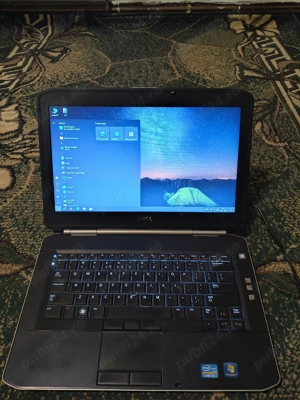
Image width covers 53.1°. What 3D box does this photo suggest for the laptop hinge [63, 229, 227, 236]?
[{"bbox_3d":[-0.009,0.056,0.526,0.283,0.010,0.010,0,47,0],"label":"laptop hinge"}]

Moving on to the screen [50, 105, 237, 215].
[{"bbox_3d":[-0.009,-0.066,0.503,0.311,0.175,0.006,0,10,0],"label":"screen"}]

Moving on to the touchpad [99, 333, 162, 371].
[{"bbox_3d":[-0.024,0.198,0.392,0.080,0.003,0.048,0,47,0],"label":"touchpad"}]

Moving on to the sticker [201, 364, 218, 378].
[{"bbox_3d":[0.074,0.214,0.375,0.021,0.001,0.015,0,47,0],"label":"sticker"}]

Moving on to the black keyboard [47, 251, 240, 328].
[{"bbox_3d":[-0.011,0.134,0.453,0.286,0.007,0.121,0,47,0],"label":"black keyboard"}]

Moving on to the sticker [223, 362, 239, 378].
[{"bbox_3d":[0.101,0.213,0.376,0.018,0.001,0.017,0,47,0],"label":"sticker"}]

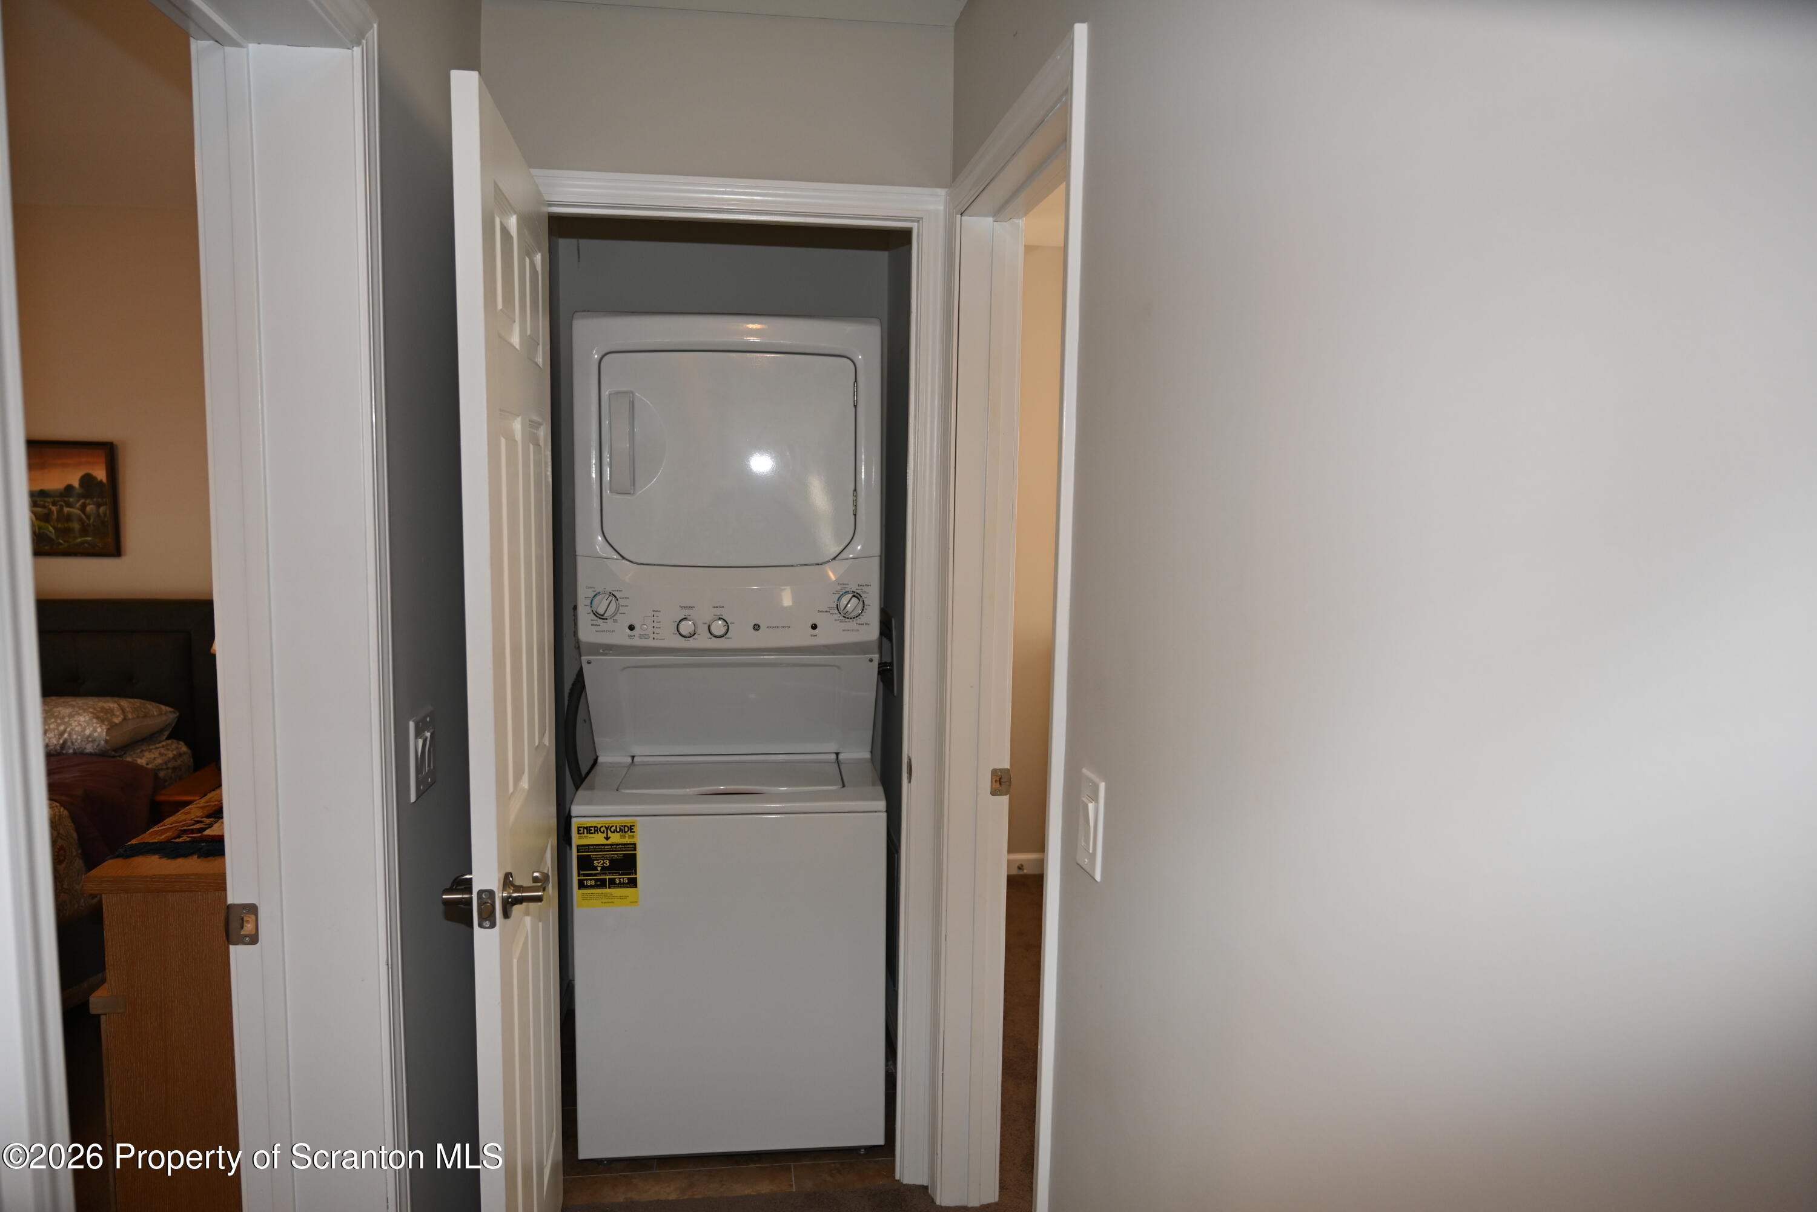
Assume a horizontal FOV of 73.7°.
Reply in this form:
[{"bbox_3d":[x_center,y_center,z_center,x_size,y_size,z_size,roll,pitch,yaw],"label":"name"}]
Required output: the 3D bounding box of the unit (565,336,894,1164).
[{"bbox_3d":[-0.422,0.276,3.005,0.682,1.895,0.775,0,7,-6],"label":"unit"}]

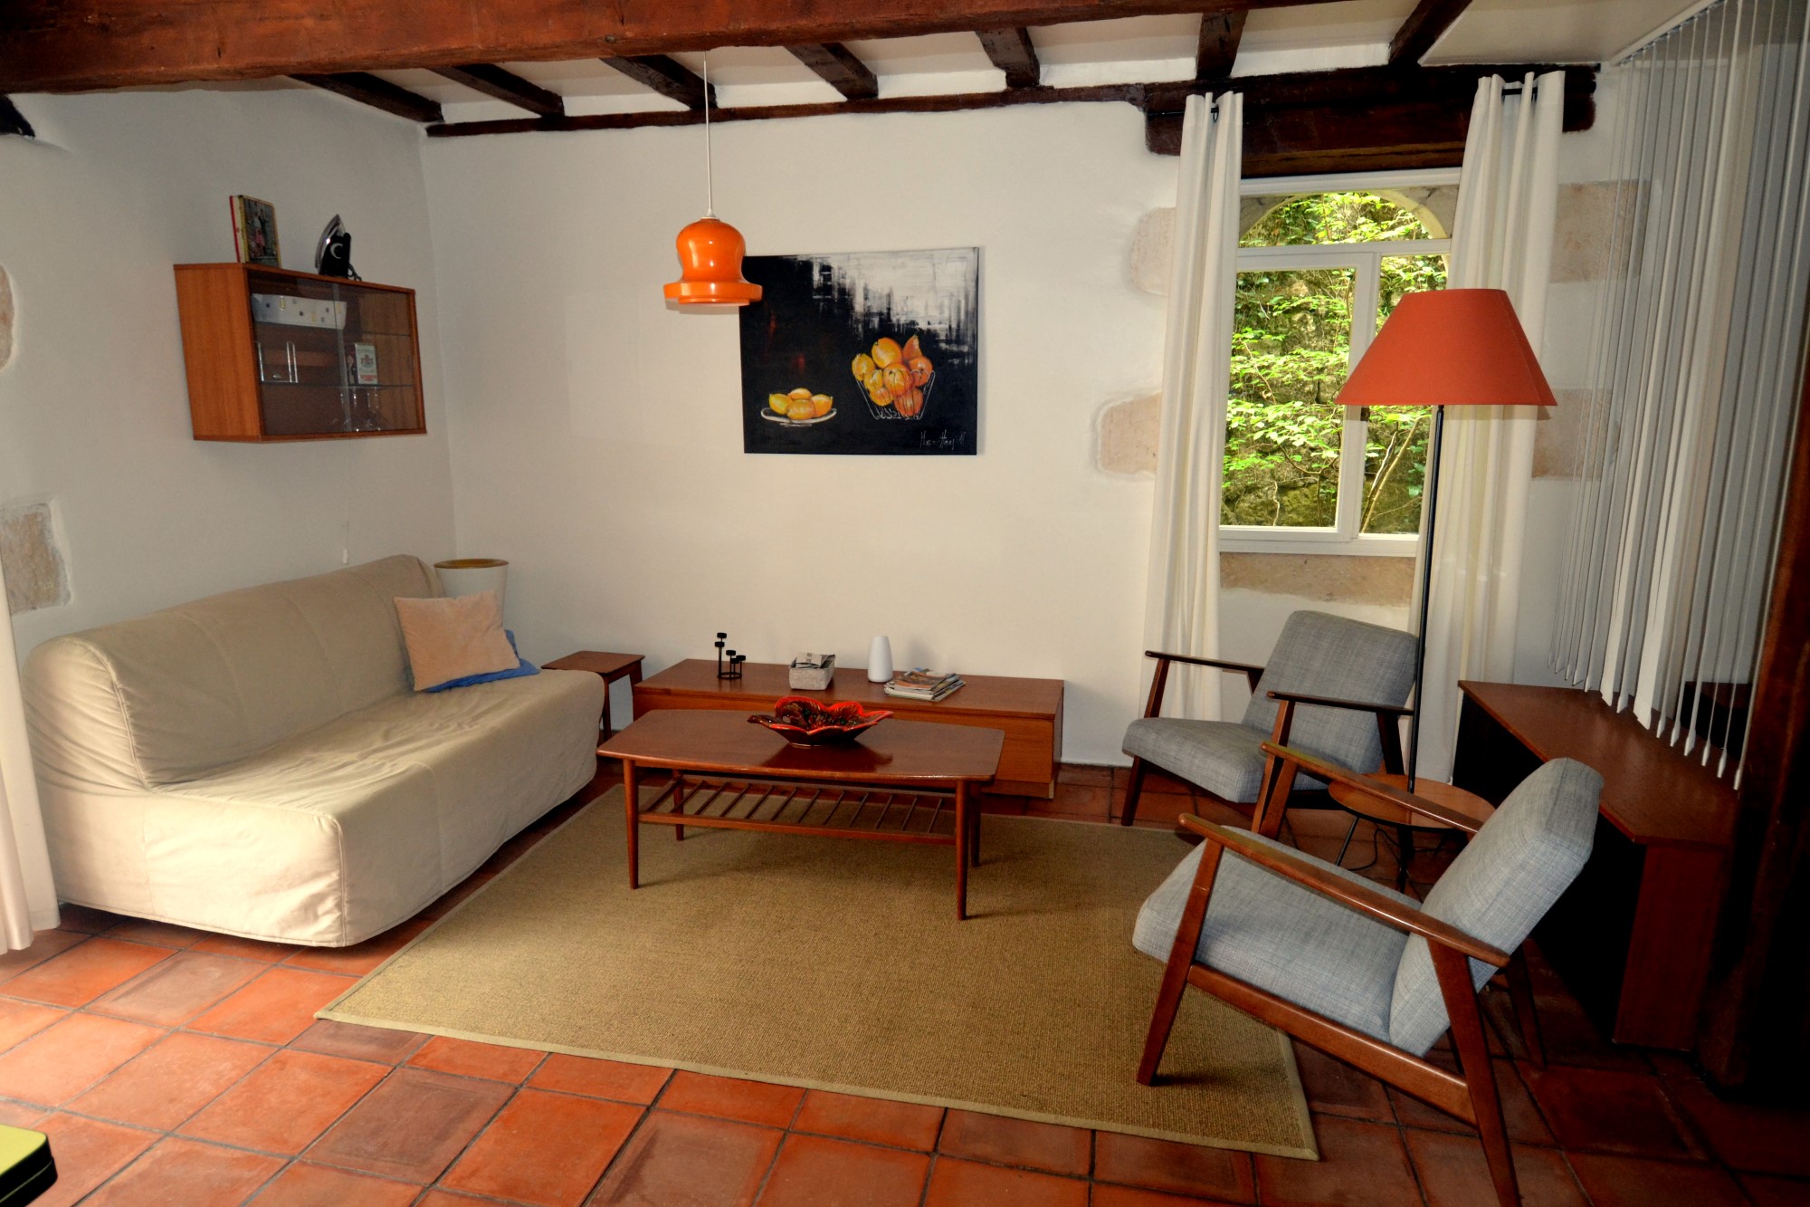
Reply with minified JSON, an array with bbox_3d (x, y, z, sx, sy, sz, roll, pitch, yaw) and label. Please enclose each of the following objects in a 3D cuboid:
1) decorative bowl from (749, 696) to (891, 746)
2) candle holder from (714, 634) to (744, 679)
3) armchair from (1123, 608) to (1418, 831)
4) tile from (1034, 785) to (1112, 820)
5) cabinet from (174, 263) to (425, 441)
[{"bbox_3d":[-0.269,0.402,3.161,0.430,0.090,0.330,3,12,14],"label":"decorative bowl"},{"bbox_3d":[-0.776,0.229,4.211,0.128,0.196,0.116,2,10,13],"label":"candle holder"},{"bbox_3d":[1.274,0.469,3.343,0.780,0.760,0.640,-4,11,-23],"label":"armchair"},{"bbox_3d":[0.659,0.784,3.790,0.302,0.018,0.302,2,10,13],"label":"tile"},{"bbox_3d":[-2.294,-0.945,3.707,0.299,0.593,0.796,3,12,14],"label":"cabinet"}]

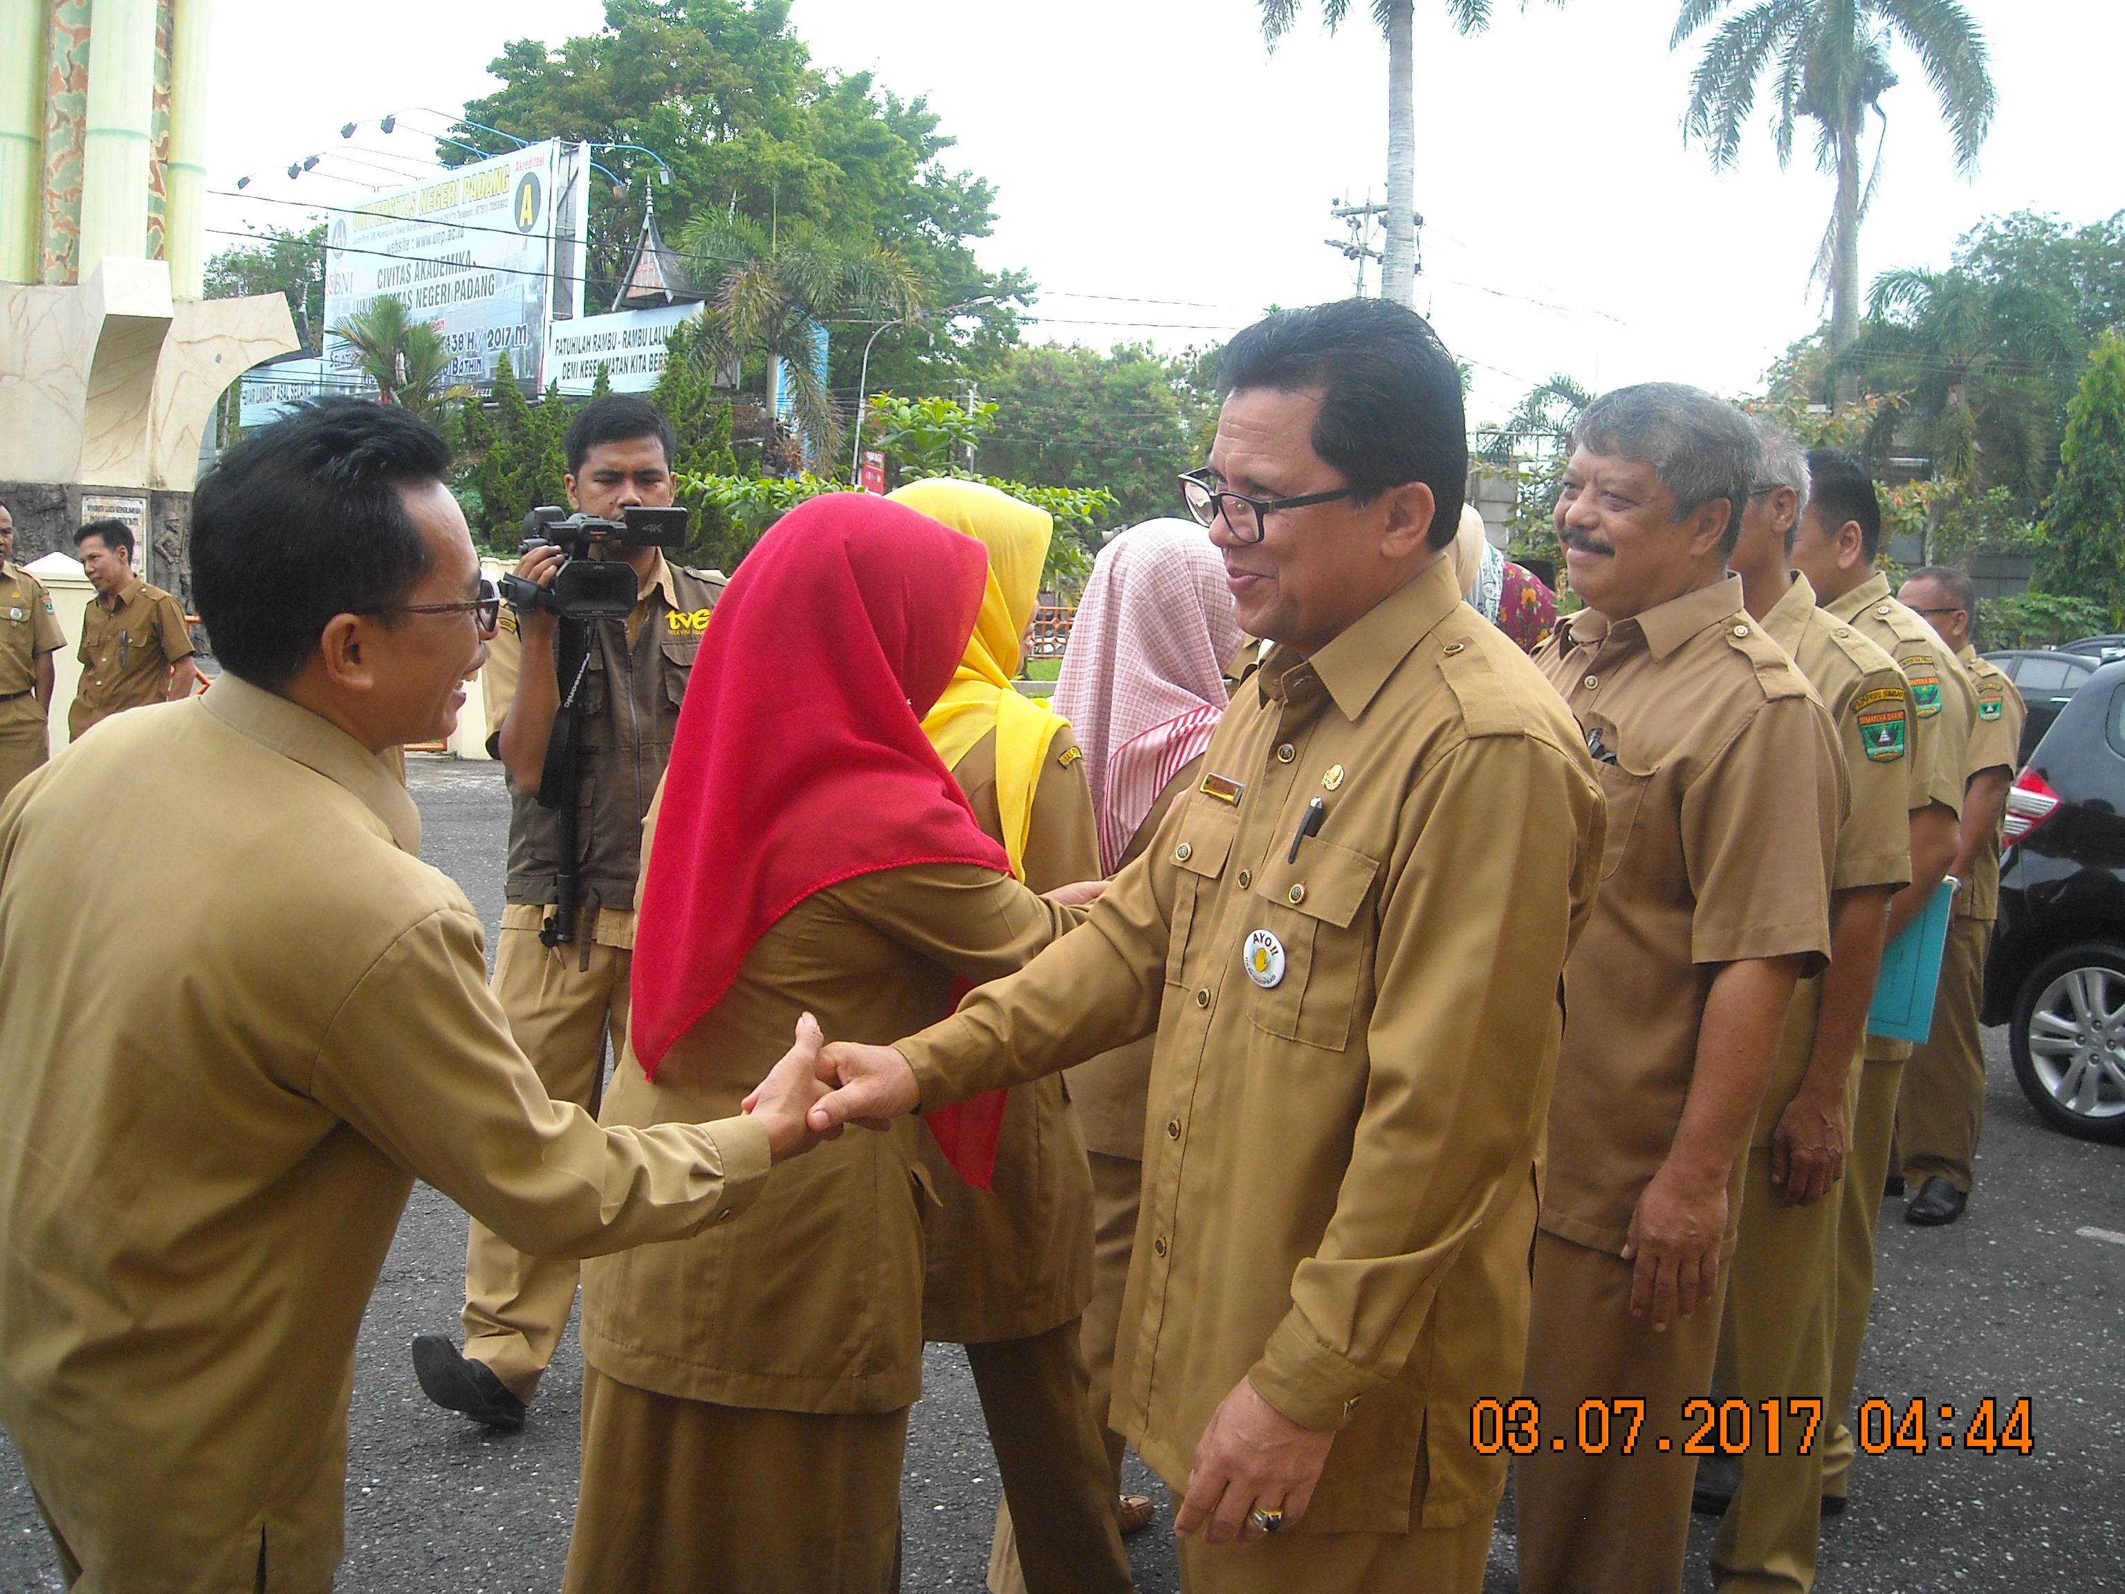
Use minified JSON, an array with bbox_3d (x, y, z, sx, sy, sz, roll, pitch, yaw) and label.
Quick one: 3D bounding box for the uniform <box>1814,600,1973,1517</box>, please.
[{"bbox_3d":[1.248,0.367,3.477,0.380,1.440,0.500,1,2,-10],"label":"uniform"}]

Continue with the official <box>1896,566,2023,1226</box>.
[{"bbox_3d":[2.214,0.242,5.462,0.400,1.650,0.490,1,2,-16],"label":"official"}]

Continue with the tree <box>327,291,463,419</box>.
[{"bbox_3d":[-6.817,-2.550,21.921,1.500,4.850,1.500,1,2,0],"label":"tree"}]

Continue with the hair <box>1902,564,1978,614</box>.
[{"bbox_3d":[2.206,-0.521,5.402,0.190,0.130,0.170,0,3,-26],"label":"hair"}]

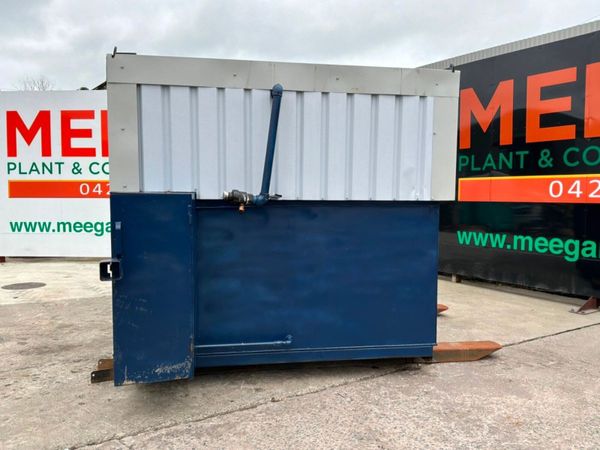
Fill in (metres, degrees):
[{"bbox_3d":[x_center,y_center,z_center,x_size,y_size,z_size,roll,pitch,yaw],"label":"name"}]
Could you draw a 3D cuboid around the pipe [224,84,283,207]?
[{"bbox_3d":[-0.352,-0.605,3.705,0.451,0.928,0.138,-1,4,-11],"label":"pipe"}]

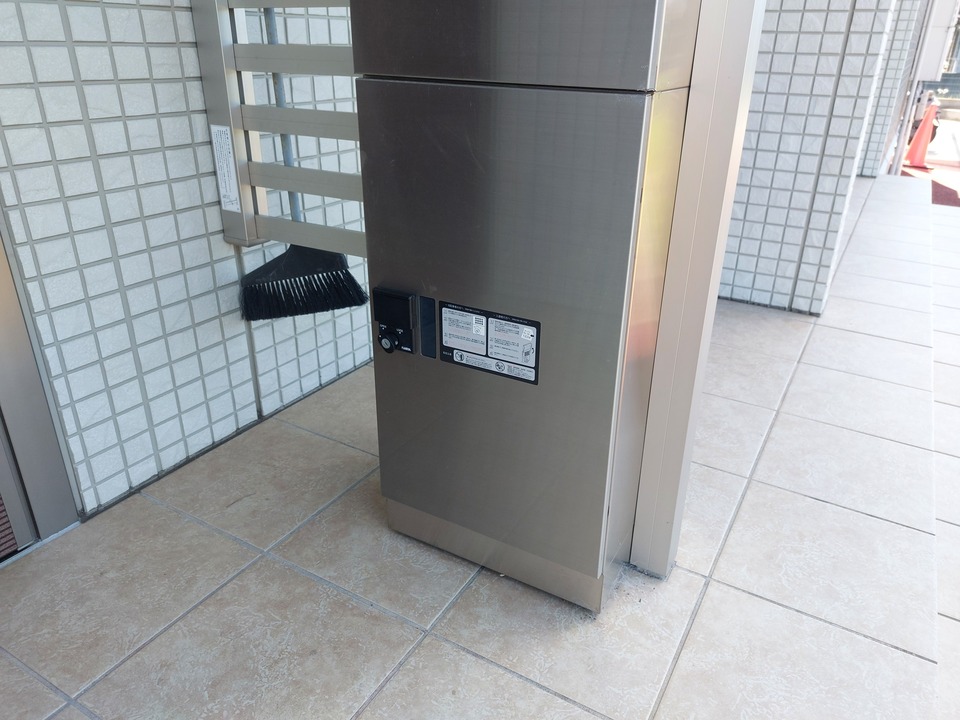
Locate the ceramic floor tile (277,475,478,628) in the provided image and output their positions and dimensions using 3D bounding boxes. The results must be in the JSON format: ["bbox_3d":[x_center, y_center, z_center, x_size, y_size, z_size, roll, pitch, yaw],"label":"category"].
[{"bbox_3d":[-0.123,0.283,1.084,0.296,0.010,0.296,15,28,28],"label":"ceramic floor tile"}]

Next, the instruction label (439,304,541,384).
[{"bbox_3d":[0.010,-0.022,0.840,0.145,0.083,0.002,14,28,27],"label":"instruction label"}]

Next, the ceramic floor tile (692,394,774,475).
[{"bbox_3d":[0.445,0.138,1.409,0.296,0.010,0.296,15,28,28],"label":"ceramic floor tile"}]

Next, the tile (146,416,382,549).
[{"bbox_3d":[-0.388,0.216,1.233,0.309,0.010,0.296,15,28,28],"label":"tile"}]

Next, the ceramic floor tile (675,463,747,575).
[{"bbox_3d":[0.289,0.244,1.176,0.296,0.010,0.296,15,28,28],"label":"ceramic floor tile"}]

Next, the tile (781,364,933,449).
[{"bbox_3d":[0.858,0.097,1.512,0.285,0.010,0.296,15,28,28],"label":"tile"}]

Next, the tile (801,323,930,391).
[{"bbox_3d":[1.014,-0.010,1.747,0.285,0.010,0.296,15,28,28],"label":"tile"}]

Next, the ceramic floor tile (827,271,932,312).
[{"bbox_3d":[1.328,-0.224,2.217,0.285,0.010,0.296,15,28,28],"label":"ceramic floor tile"}]

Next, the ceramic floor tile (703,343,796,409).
[{"bbox_3d":[0.601,0.032,1.643,0.296,0.010,0.296,15,28,28],"label":"ceramic floor tile"}]

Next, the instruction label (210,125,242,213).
[{"bbox_3d":[-0.440,-0.330,1.155,0.048,0.144,0.001,15,28,28],"label":"instruction label"}]

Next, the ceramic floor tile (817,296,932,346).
[{"bbox_3d":[1.171,-0.117,1.982,0.285,0.010,0.296,15,28,28],"label":"ceramic floor tile"}]

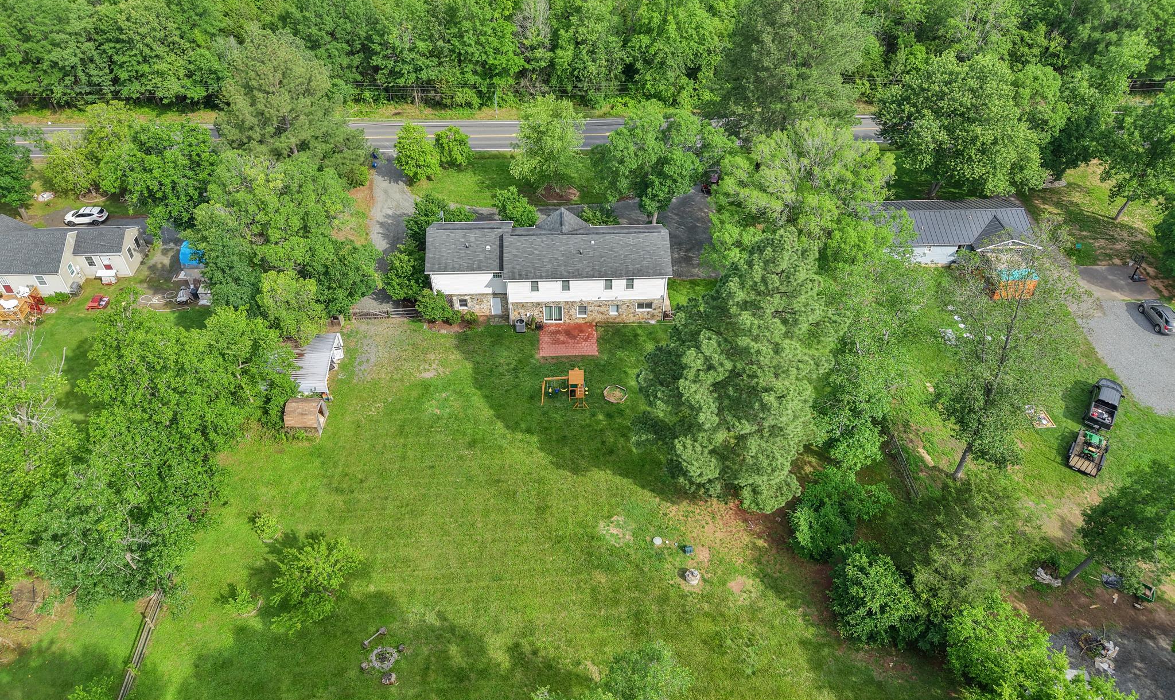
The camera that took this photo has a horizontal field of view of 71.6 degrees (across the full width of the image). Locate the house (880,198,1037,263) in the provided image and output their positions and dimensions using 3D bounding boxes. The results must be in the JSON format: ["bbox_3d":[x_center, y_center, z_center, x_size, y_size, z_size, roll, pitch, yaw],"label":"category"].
[{"bbox_3d":[39.200,-13.259,87.813,16.400,4.300,10.000,-2,43,-2],"label":"house"}]

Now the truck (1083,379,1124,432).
[{"bbox_3d":[45.106,4.649,71.014,2.050,1.900,5.850,25,48,23],"label":"truck"}]

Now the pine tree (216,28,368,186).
[{"bbox_3d":[-34.000,-28.363,94.453,16.000,17.600,16.000,0,42,0],"label":"pine tree"}]

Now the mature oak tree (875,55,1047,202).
[{"bbox_3d":[40.900,-24.285,90.594,17.000,16.800,17.000,0,42,0],"label":"mature oak tree"}]

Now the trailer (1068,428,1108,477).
[{"bbox_3d":[41.131,8.046,66.524,2.250,1.650,5.200,26,49,26],"label":"trailer"}]

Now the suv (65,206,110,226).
[{"bbox_3d":[-56.746,-15.134,91.883,4.550,1.660,1.850,-3,43,-4],"label":"suv"}]

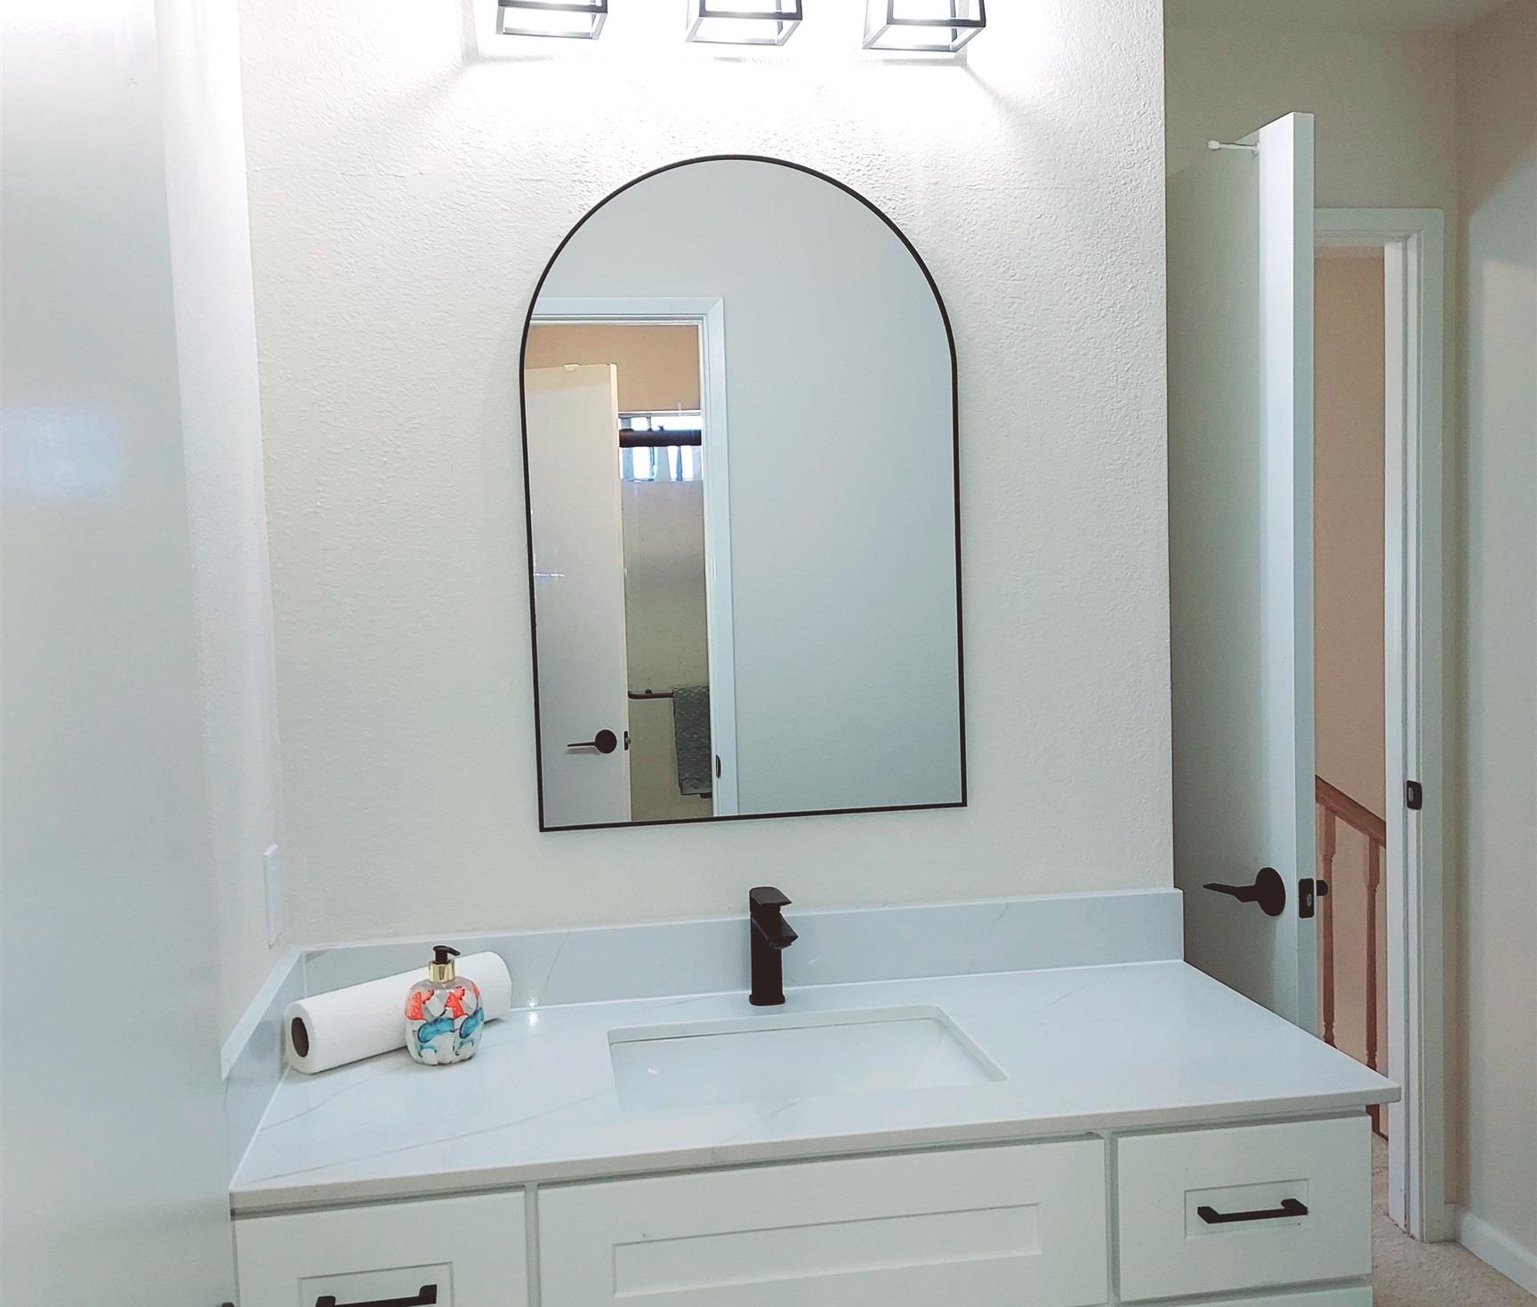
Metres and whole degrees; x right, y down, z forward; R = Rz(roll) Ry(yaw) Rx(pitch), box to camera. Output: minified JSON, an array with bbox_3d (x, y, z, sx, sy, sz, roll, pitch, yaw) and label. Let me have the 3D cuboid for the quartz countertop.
[{"bbox_3d":[0.039,0.501,1.759,1.260,0.022,0.554,-2,3,-9],"label":"quartz countertop"}]

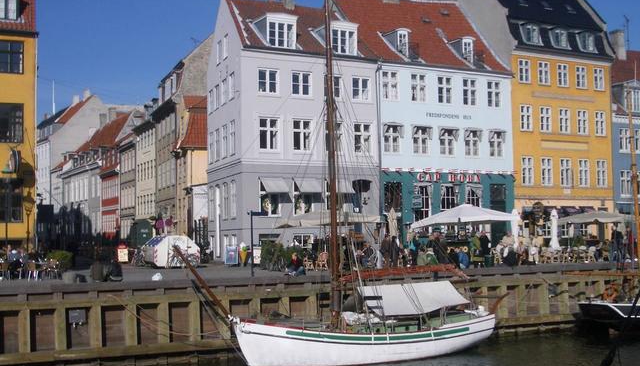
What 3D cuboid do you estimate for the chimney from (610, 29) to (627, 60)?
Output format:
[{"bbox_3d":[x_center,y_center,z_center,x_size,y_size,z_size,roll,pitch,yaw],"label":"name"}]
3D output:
[{"bbox_3d":[25.715,-11.747,78.513,1.200,2.600,0.900,1,-4,-31],"label":"chimney"}]

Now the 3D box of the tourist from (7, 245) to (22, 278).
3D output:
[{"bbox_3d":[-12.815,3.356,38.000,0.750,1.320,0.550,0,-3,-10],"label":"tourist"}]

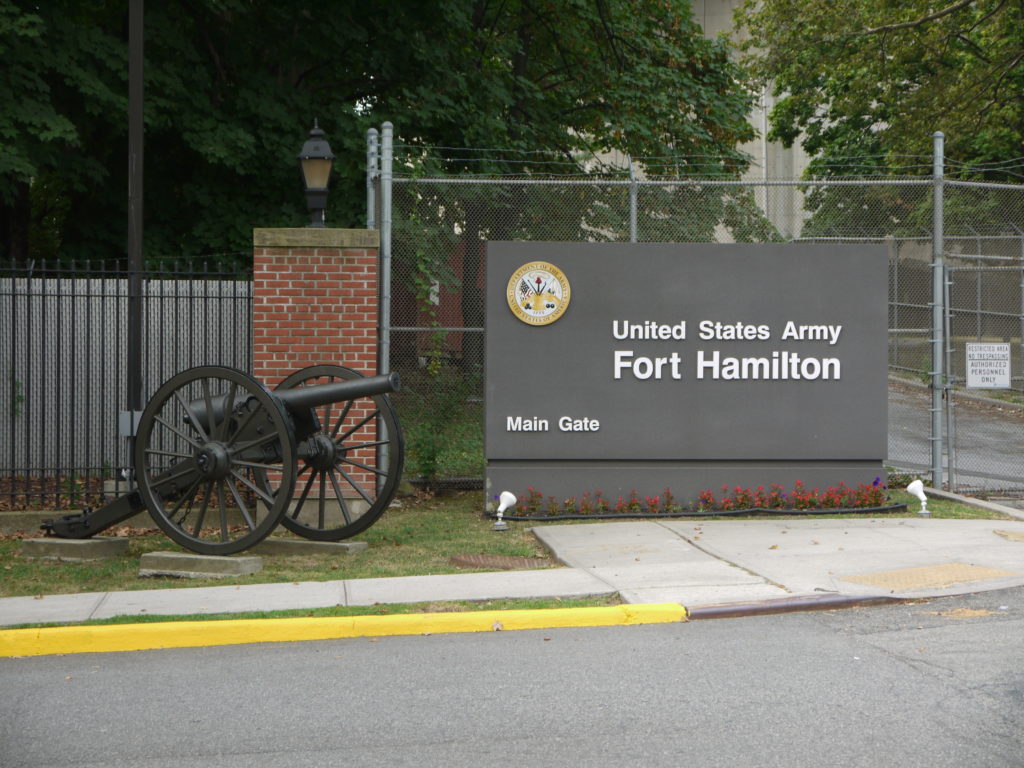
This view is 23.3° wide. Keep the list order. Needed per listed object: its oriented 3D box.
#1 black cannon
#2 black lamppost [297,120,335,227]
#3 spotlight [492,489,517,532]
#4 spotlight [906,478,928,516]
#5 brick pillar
[{"bbox_3d":[-2.425,0.575,20.082,3.520,1.460,1.900,1,1,29],"label":"black cannon"},{"bbox_3d":[-1.704,-1.822,21.650,0.335,0.980,0.335,0,1,-4],"label":"black lamppost"},{"bbox_3d":[-0.066,1.031,20.230,0.155,0.317,0.225,1,1,41],"label":"spotlight"},{"bbox_3d":[3.360,0.942,20.450,0.150,0.310,0.225,0,1,-37],"label":"spotlight"},{"bbox_3d":[-1.704,-0.048,21.650,1.060,2.555,1.050,0,1,-4],"label":"brick pillar"}]

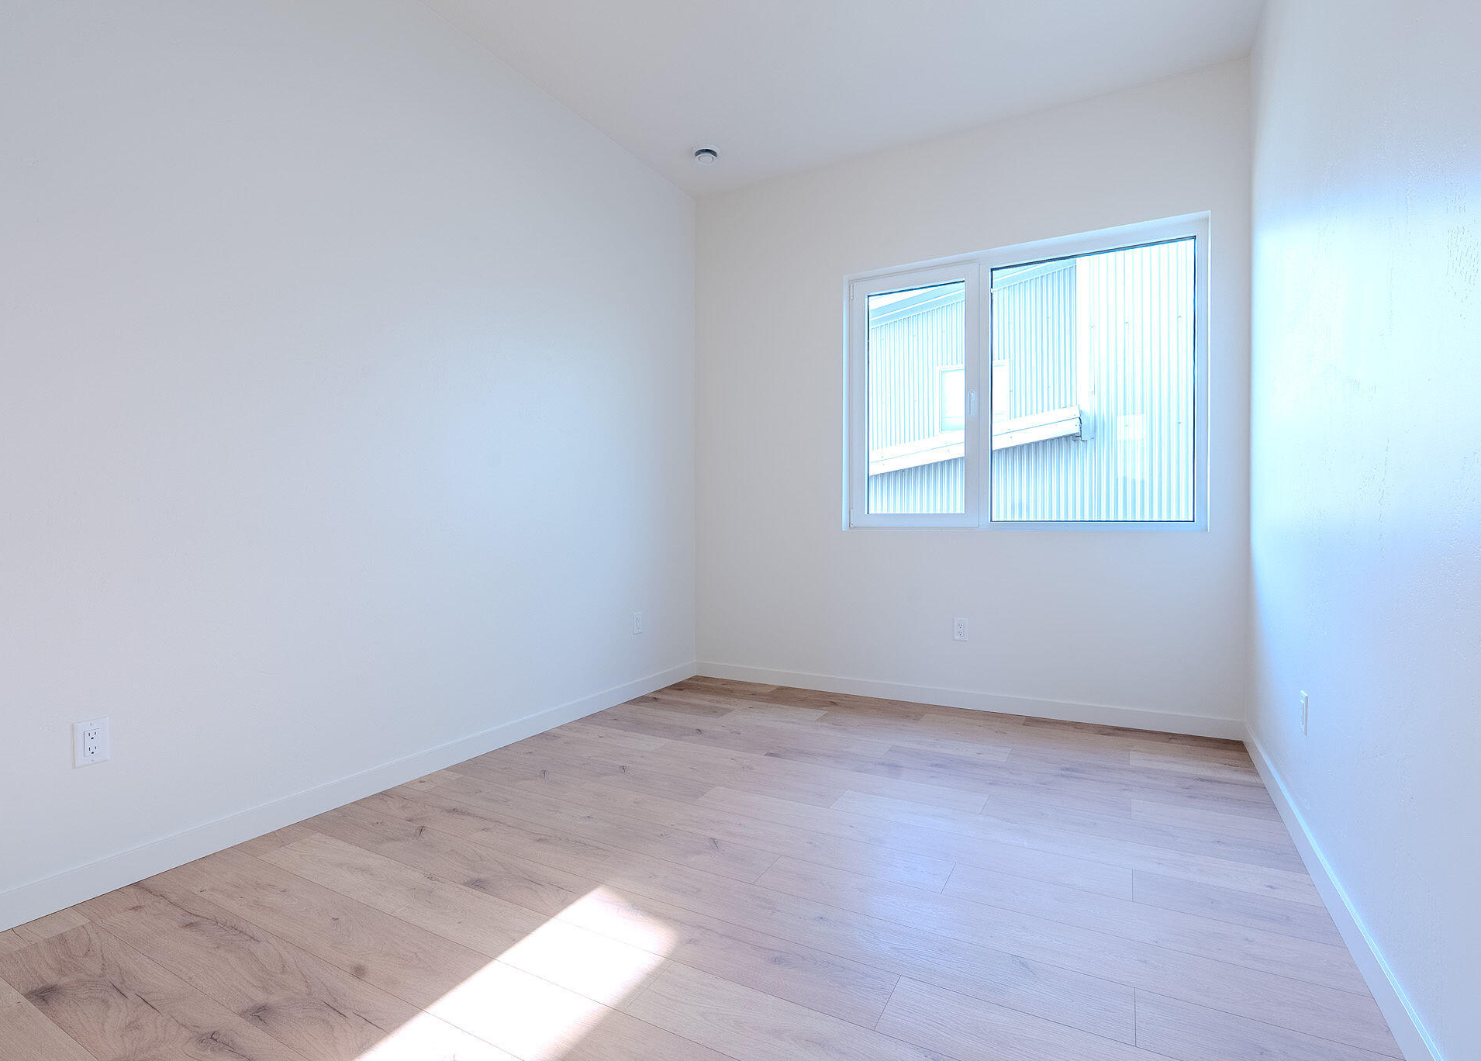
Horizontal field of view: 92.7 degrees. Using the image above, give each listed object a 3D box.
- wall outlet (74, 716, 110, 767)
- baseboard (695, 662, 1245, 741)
[{"bbox_3d":[-1.737,0.567,1.891,0.010,0.117,0.073,0,1,29],"label":"wall outlet"},{"bbox_3d":[0.984,0.891,3.853,2.889,0.093,0.013,0,1,29],"label":"baseboard"}]

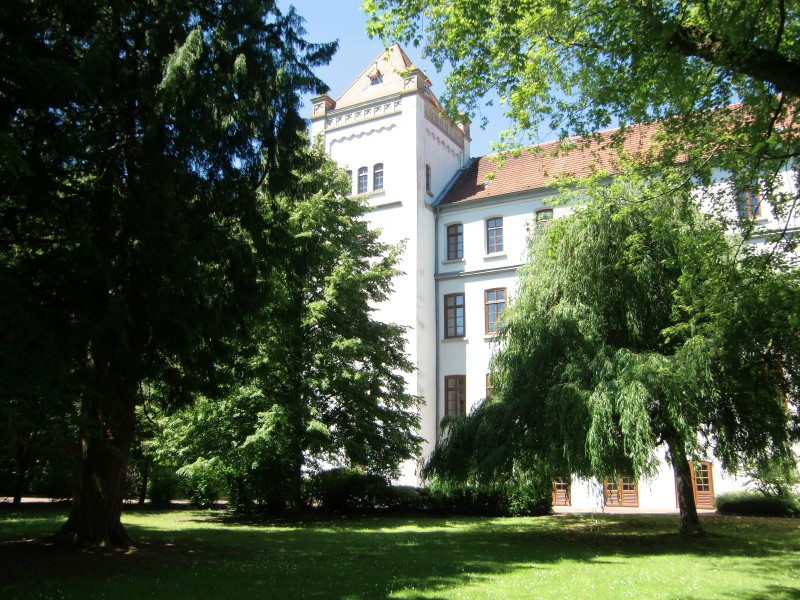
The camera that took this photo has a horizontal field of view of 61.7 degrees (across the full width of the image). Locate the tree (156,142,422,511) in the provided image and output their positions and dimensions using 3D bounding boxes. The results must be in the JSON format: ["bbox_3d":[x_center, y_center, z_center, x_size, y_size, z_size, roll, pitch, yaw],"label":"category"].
[{"bbox_3d":[-4.370,0.500,26.400,10.300,14.800,9.800,0,-12,0],"label":"tree"}]

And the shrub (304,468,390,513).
[{"bbox_3d":[-1.990,7.120,25.400,3.250,1.600,2.600,0,-12,0],"label":"shrub"}]

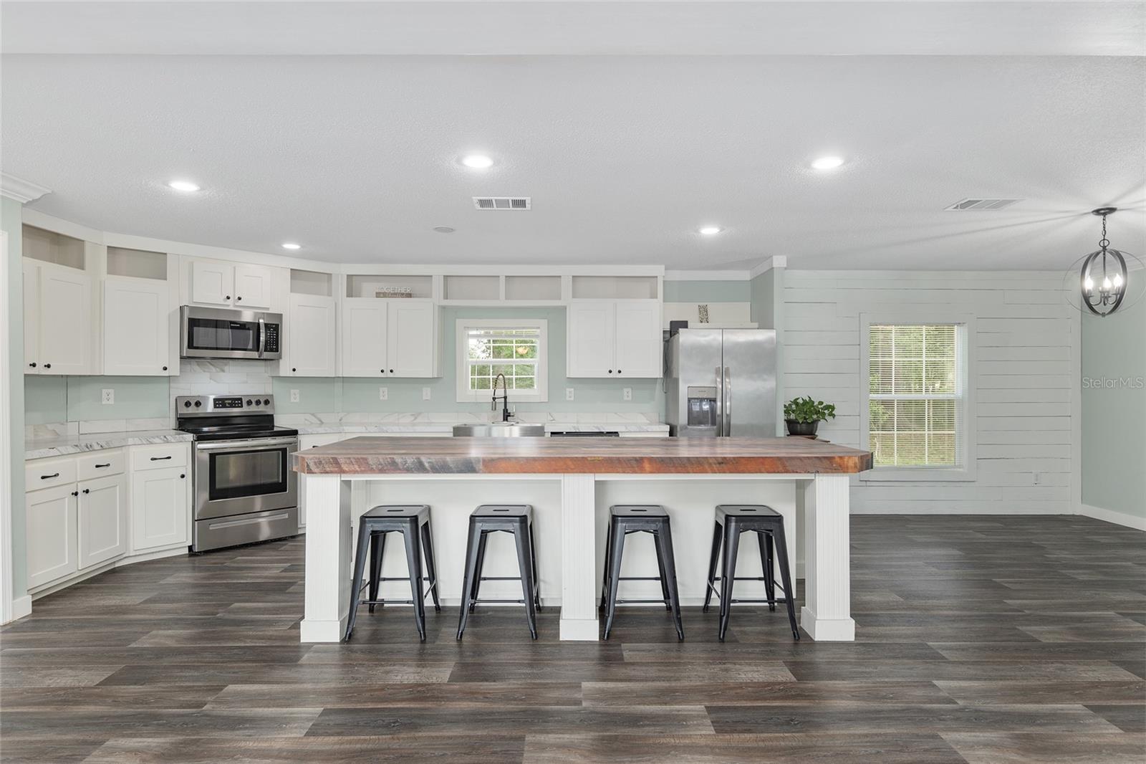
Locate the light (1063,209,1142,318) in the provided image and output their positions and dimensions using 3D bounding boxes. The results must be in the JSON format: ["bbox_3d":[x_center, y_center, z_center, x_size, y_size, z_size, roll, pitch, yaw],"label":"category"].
[{"bbox_3d":[3.458,-0.770,3.935,0.430,0.700,0.430,0,0,0],"label":"light"}]

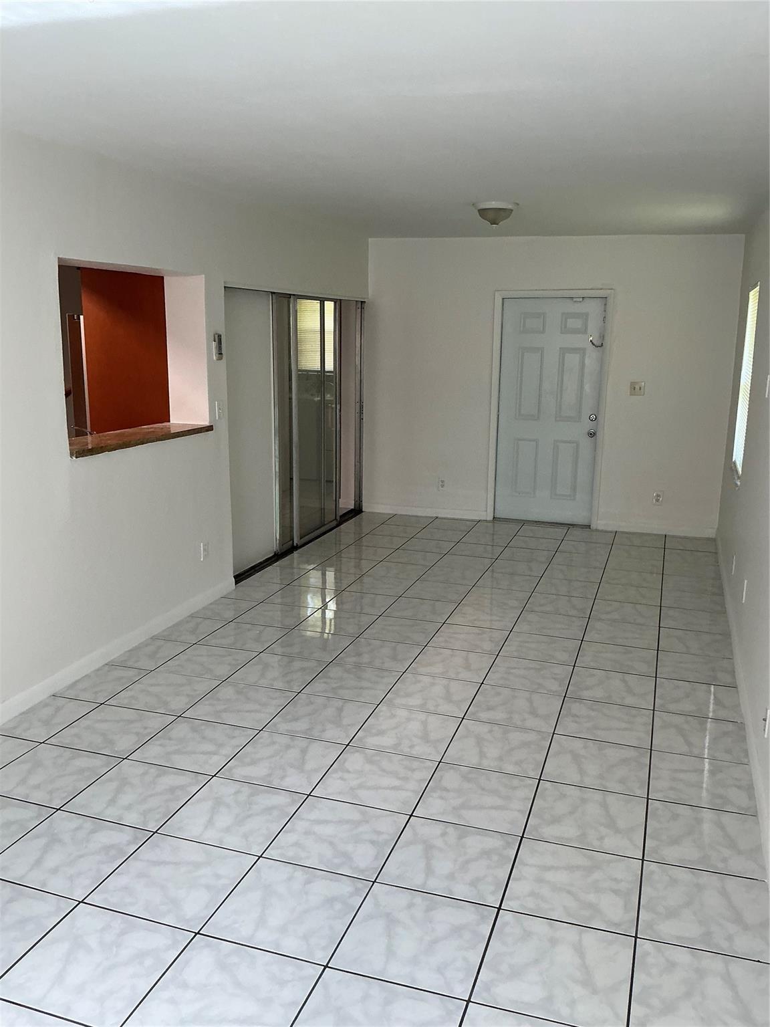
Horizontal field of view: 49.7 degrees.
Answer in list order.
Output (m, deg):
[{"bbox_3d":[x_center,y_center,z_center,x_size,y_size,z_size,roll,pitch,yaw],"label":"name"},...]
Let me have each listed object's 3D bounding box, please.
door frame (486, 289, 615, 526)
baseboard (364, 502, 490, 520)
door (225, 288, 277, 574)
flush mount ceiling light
[{"bbox_3d":[1.466,-0.923,7.501,1.020,2.102,0.113,4,13,18],"label":"door frame"},{"bbox_3d":[0.370,-0.013,8.040,1.241,0.086,0.017,4,13,18],"label":"baseboard"},{"bbox_3d":[-0.988,-0.585,6.040,0.042,2.006,0.784,4,13,18],"label":"door"},{"bbox_3d":[0.722,-1.949,5.442,0.310,0.142,0.310,4,13,18],"label":"flush mount ceiling light"}]

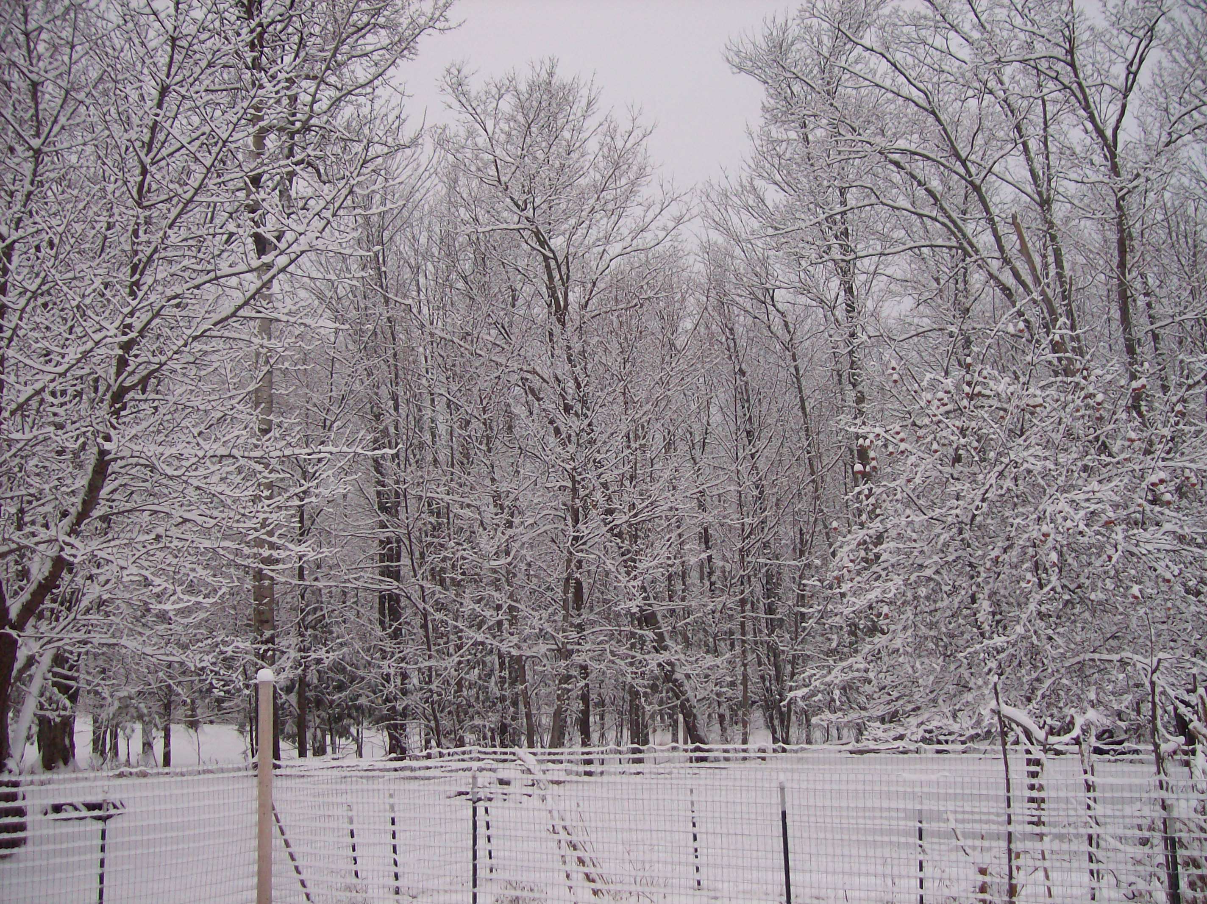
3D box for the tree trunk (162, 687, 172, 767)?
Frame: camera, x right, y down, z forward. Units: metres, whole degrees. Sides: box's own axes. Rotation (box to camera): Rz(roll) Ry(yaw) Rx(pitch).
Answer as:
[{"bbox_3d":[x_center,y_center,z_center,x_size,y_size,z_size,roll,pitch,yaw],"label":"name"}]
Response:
[{"bbox_3d":[-11.476,7.218,33.000,0.200,2.150,0.200,3,-12,-19],"label":"tree trunk"}]

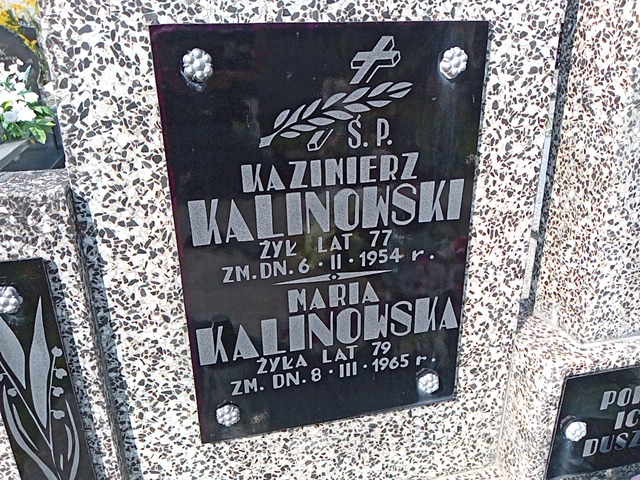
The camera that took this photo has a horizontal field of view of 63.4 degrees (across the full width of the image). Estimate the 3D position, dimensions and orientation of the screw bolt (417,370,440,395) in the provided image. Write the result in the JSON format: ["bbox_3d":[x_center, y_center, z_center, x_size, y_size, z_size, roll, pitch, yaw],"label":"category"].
[{"bbox_3d":[0.148,0.195,0.696,0.030,0.030,0.015,-6,22,-12],"label":"screw bolt"}]

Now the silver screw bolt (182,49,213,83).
[{"bbox_3d":[-0.115,-0.165,0.490,0.030,0.030,0.015,-6,22,-12],"label":"silver screw bolt"}]

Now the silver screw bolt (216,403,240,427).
[{"bbox_3d":[-0.112,0.219,0.639,0.030,0.030,0.015,-6,22,-12],"label":"silver screw bolt"}]

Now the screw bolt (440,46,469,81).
[{"bbox_3d":[0.144,-0.187,0.548,0.030,0.030,0.015,-6,22,-12],"label":"screw bolt"}]

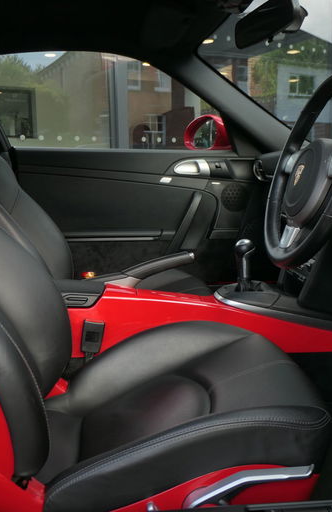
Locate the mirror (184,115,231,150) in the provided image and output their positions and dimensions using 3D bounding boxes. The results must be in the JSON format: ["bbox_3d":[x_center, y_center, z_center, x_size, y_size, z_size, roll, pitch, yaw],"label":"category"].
[{"bbox_3d":[0.160,-0.510,2.124,0.140,0.150,0.210,-4,9,-16],"label":"mirror"}]

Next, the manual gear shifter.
[{"bbox_3d":[0.203,0.025,1.321,0.055,0.140,0.050,-2,8,-6],"label":"manual gear shifter"}]

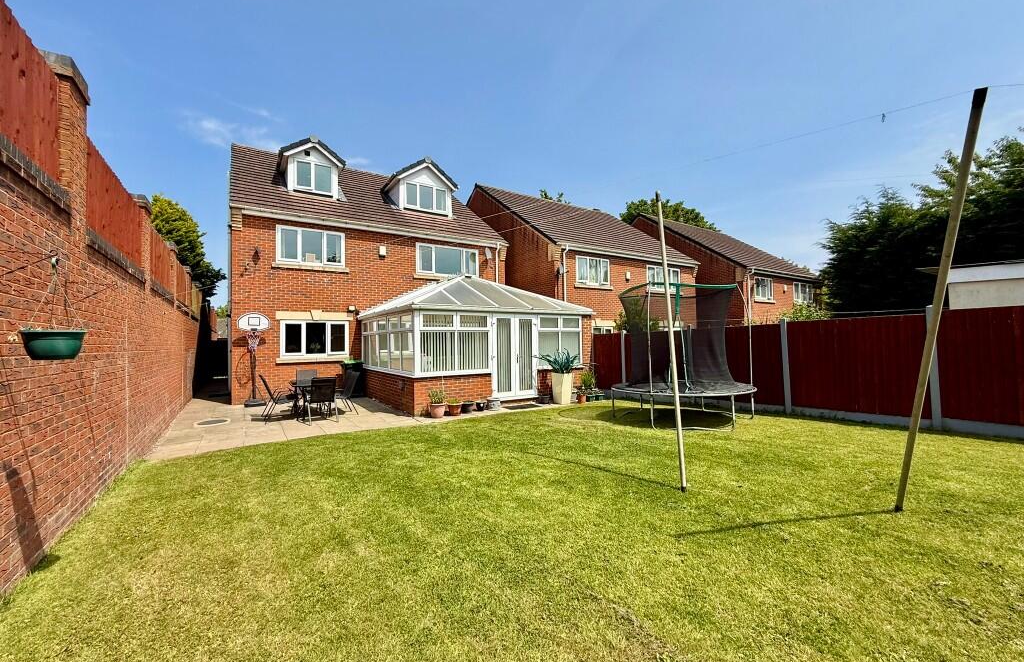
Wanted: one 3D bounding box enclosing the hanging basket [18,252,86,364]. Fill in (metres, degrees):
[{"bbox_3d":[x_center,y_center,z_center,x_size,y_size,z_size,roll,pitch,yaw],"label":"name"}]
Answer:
[{"bbox_3d":[-2.459,-0.123,2.227,0.250,0.565,0.250,0,-2,-34],"label":"hanging basket"}]

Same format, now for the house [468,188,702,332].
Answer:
[{"bbox_3d":[2.196,-2.275,21.270,8.550,9.120,10.850,0,-2,-34],"label":"house"}]

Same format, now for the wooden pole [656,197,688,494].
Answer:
[{"bbox_3d":[1.544,0.034,4.047,0.075,2.937,0.075,3,-10,-34],"label":"wooden pole"}]

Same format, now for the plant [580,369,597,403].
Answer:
[{"bbox_3d":[1.961,1.391,10.626,0.380,0.806,0.380,-1,-2,0],"label":"plant"}]

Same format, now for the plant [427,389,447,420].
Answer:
[{"bbox_3d":[-1.558,1.497,8.550,0.380,0.554,0.360,-1,-2,0],"label":"plant"}]

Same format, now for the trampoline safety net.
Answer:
[{"bbox_3d":[3.111,0.125,7.735,2.300,1.860,2.300,-1,-2,1],"label":"trampoline safety net"}]

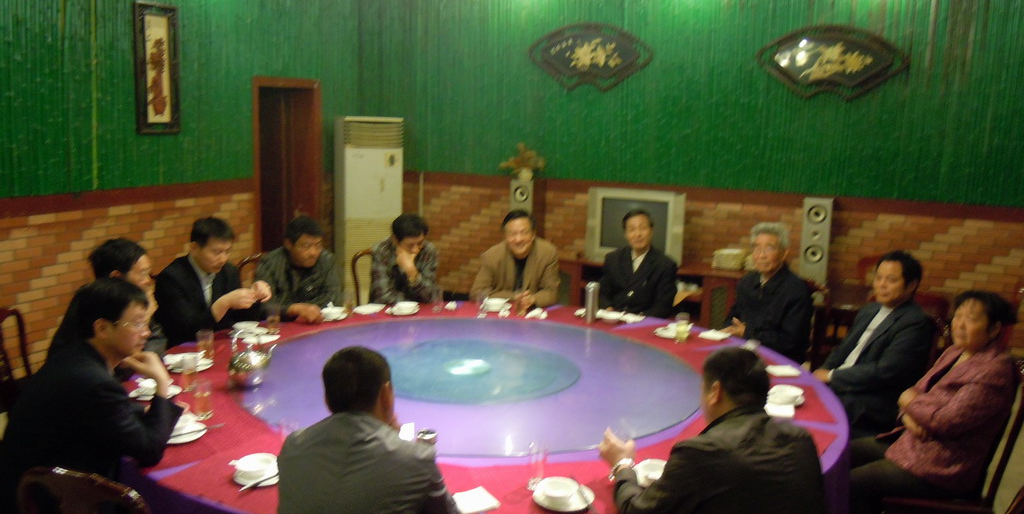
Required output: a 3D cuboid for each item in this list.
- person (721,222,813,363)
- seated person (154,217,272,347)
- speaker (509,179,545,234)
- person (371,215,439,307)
[{"bbox_3d":[1.183,0.471,4.608,0.760,1.280,0.500,-6,12,-39],"label":"person"},{"bbox_3d":[-1.445,0.435,4.452,0.780,1.250,0.500,8,11,33],"label":"seated person"},{"bbox_3d":[0.130,-0.313,7.473,0.205,0.650,0.270,5,10,19],"label":"speaker"},{"bbox_3d":[-0.634,0.360,5.171,0.480,1.210,0.720,-1,10,-18],"label":"person"}]

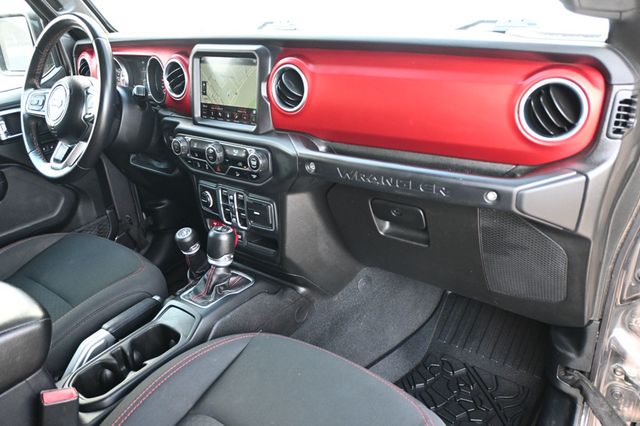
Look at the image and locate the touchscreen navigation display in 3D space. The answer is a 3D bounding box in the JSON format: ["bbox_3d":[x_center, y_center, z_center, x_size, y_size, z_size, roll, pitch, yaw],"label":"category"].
[{"bbox_3d":[-0.184,-0.251,1.054,0.175,0.132,0.025,15,20,37],"label":"touchscreen navigation display"}]

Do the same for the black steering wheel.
[{"bbox_3d":[-0.568,-0.260,1.180,0.372,0.372,0.095,15,6,37],"label":"black steering wheel"}]

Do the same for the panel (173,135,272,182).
[{"bbox_3d":[-0.207,-0.114,1.073,0.285,0.080,0.040,15,25,37],"label":"panel"}]

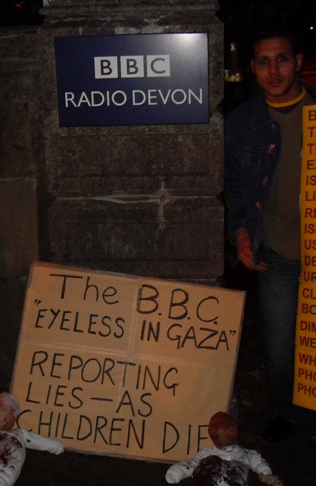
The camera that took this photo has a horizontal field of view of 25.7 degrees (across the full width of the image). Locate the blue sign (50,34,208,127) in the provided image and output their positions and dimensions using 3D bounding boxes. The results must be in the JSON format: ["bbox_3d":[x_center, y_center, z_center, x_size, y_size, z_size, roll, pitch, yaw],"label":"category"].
[{"bbox_3d":[-0.097,-0.628,2.686,0.588,0.340,0.025,-1,15,3],"label":"blue sign"}]

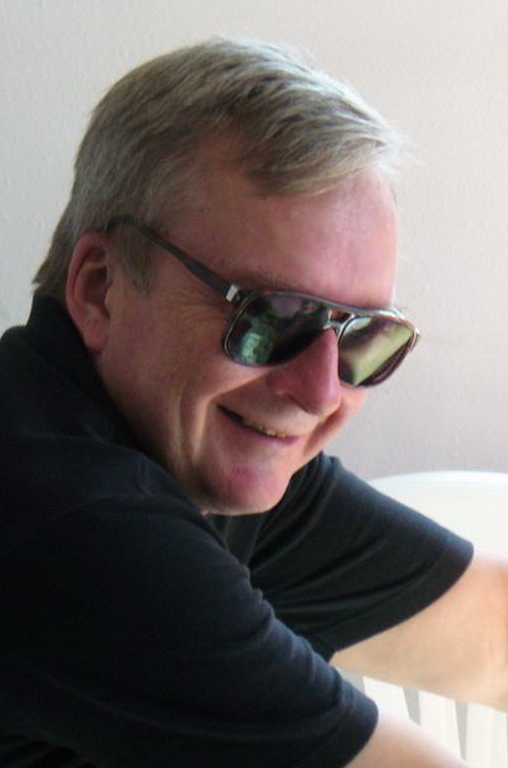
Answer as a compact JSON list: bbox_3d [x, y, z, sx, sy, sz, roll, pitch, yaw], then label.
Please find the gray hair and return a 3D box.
[{"bbox_3d":[-0.012,-0.104,2.191,0.172,0.188,0.208,13,6,-43],"label":"gray hair"}]

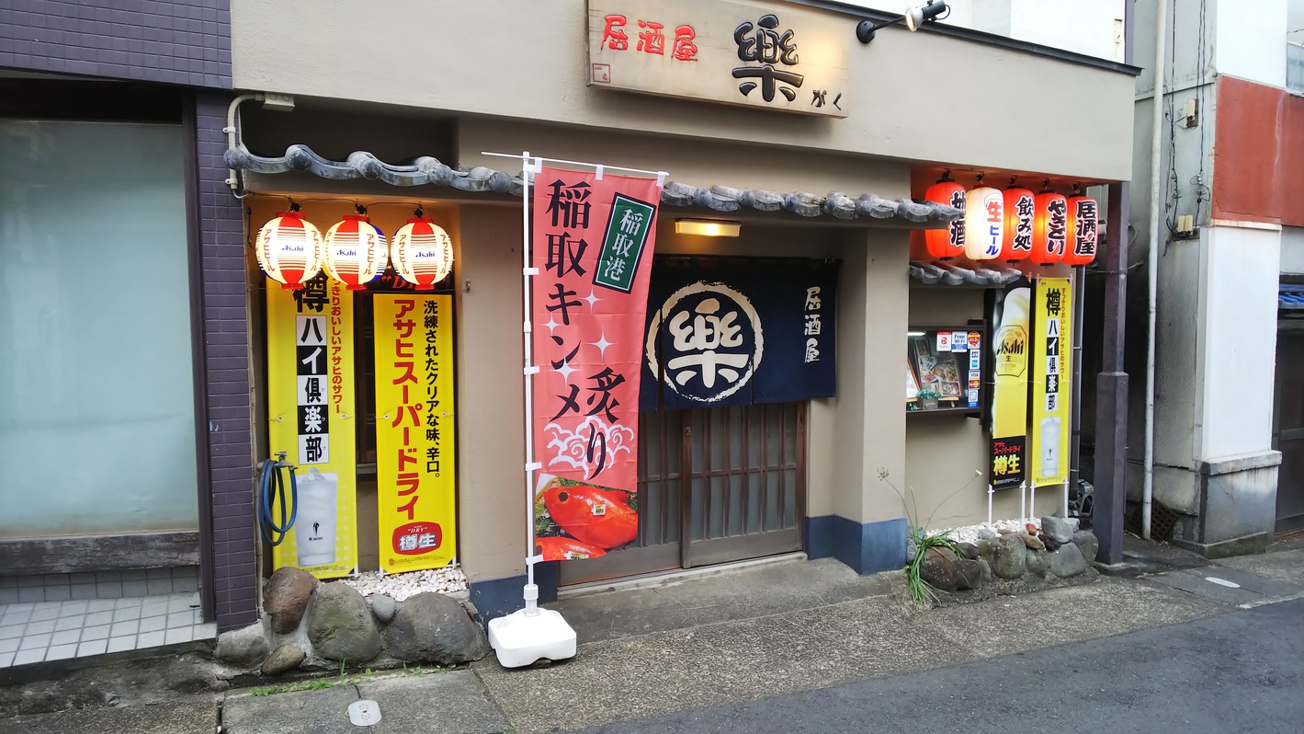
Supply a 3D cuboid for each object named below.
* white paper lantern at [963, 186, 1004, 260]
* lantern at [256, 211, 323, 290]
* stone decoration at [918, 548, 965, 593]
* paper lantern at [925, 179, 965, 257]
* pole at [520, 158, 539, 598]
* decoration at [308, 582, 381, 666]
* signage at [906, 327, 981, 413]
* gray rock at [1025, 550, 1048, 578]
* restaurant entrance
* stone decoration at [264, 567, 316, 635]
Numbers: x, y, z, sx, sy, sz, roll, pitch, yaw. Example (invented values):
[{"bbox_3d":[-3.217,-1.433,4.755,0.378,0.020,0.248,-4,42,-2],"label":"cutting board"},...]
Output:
[{"bbox_3d":[2.262,-0.980,5.189,0.253,0.515,0.253,-1,3,-10],"label":"white paper lantern"},{"bbox_3d":[-1.474,-0.478,3.100,0.250,0.320,0.250,-2,4,-25],"label":"lantern"},{"bbox_3d":[1.769,1.236,4.625,0.280,0.260,0.220,-2,4,-23],"label":"stone decoration"},{"bbox_3d":[1.952,-0.986,5.060,0.253,0.550,0.253,-1,3,-18],"label":"paper lantern"},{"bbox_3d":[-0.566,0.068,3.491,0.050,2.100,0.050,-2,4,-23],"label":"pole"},{"bbox_3d":[-1.351,1.112,3.336,0.285,0.285,0.270,-2,3,-23],"label":"decoration"},{"bbox_3d":[1.875,0.001,5.076,0.780,0.570,0.250,-2,3,-23],"label":"signage"},{"bbox_3d":[2.615,1.340,5.172,0.131,0.157,0.141,-1,4,-22],"label":"gray rock"},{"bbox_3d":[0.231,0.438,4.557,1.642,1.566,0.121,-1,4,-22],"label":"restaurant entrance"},{"bbox_3d":[-1.550,1.003,3.264,0.200,0.275,0.190,-2,4,-23],"label":"stone decoration"}]

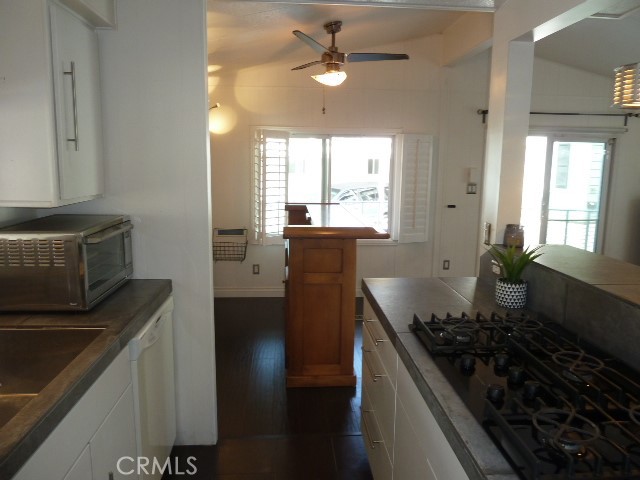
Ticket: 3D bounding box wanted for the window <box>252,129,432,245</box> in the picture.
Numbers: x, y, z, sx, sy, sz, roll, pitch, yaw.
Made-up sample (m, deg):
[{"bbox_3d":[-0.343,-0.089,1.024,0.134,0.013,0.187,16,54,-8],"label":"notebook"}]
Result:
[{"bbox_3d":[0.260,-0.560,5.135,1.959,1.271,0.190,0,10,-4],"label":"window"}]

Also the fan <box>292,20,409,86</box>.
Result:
[{"bbox_3d":[0.251,-1.562,3.900,1.040,0.523,1.200,0,10,-4],"label":"fan"}]

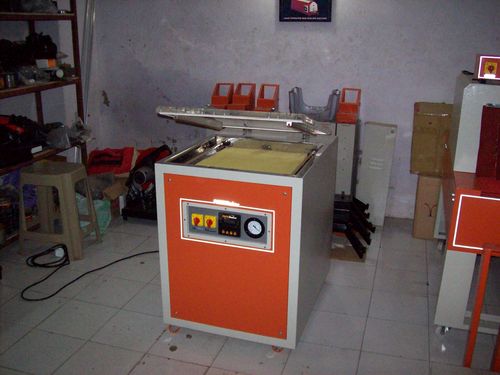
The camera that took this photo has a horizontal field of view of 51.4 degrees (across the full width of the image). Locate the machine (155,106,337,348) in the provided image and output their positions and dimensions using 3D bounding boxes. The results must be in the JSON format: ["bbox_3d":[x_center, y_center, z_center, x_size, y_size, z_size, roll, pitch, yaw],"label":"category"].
[{"bbox_3d":[0.033,0.102,2.492,0.617,1.060,0.809,6,18,17],"label":"machine"}]

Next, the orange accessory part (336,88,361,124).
[{"bbox_3d":[0.650,-0.528,3.375,0.130,0.215,0.150,5,18,16],"label":"orange accessory part"}]

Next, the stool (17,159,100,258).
[{"bbox_3d":[-1.215,0.137,3.258,0.385,0.530,0.340,3,17,8],"label":"stool"}]

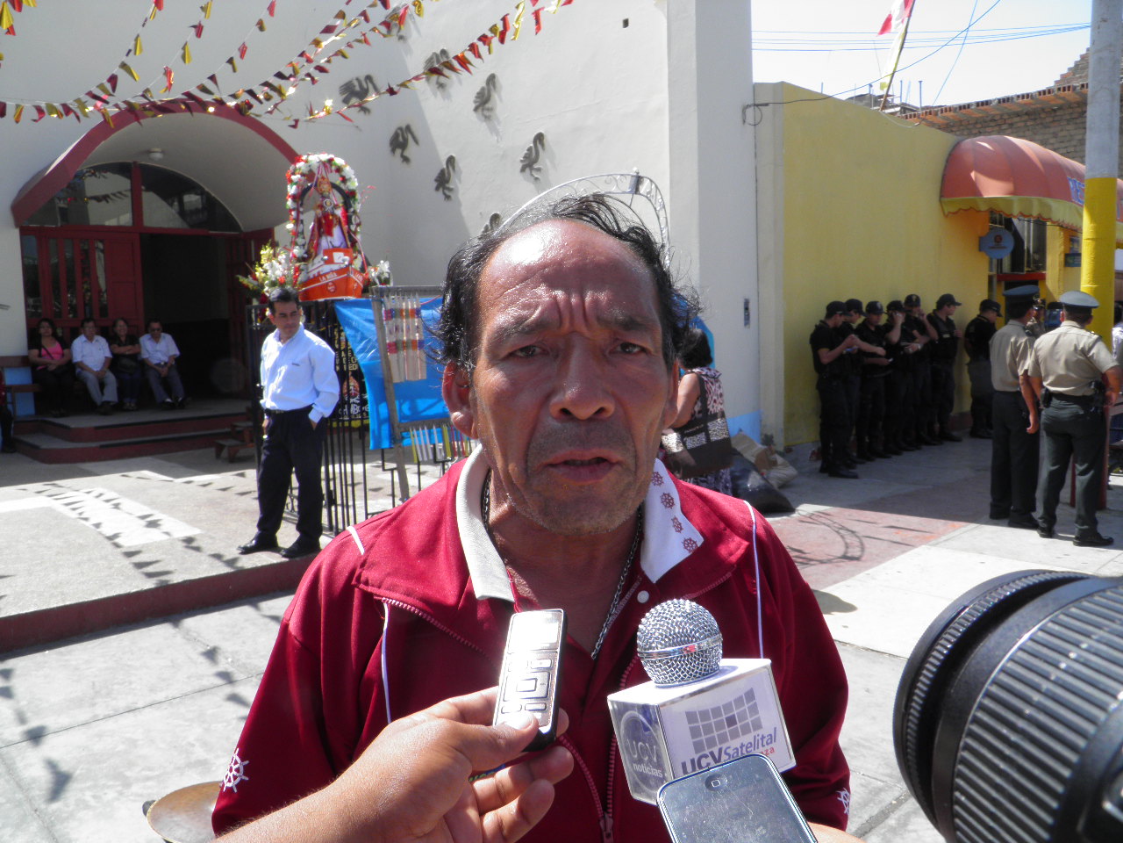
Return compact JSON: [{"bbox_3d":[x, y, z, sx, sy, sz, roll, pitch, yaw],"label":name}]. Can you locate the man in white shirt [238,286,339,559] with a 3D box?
[{"bbox_3d":[-1.719,0.008,5.740,0.550,1.690,0.360,2,7,30],"label":"man in white shirt"}]

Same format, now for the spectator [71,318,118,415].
[{"bbox_3d":[-6.323,-0.736,12.294,0.530,1.280,0.800,-7,8,-40],"label":"spectator"}]

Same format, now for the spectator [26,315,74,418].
[{"bbox_3d":[-6.748,-0.712,11.994,0.540,1.280,0.750,-7,8,-40],"label":"spectator"}]

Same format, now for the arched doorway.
[{"bbox_3d":[-5.866,-2.420,13.676,4.300,4.300,1.000,-7,8,-40],"label":"arched doorway"}]

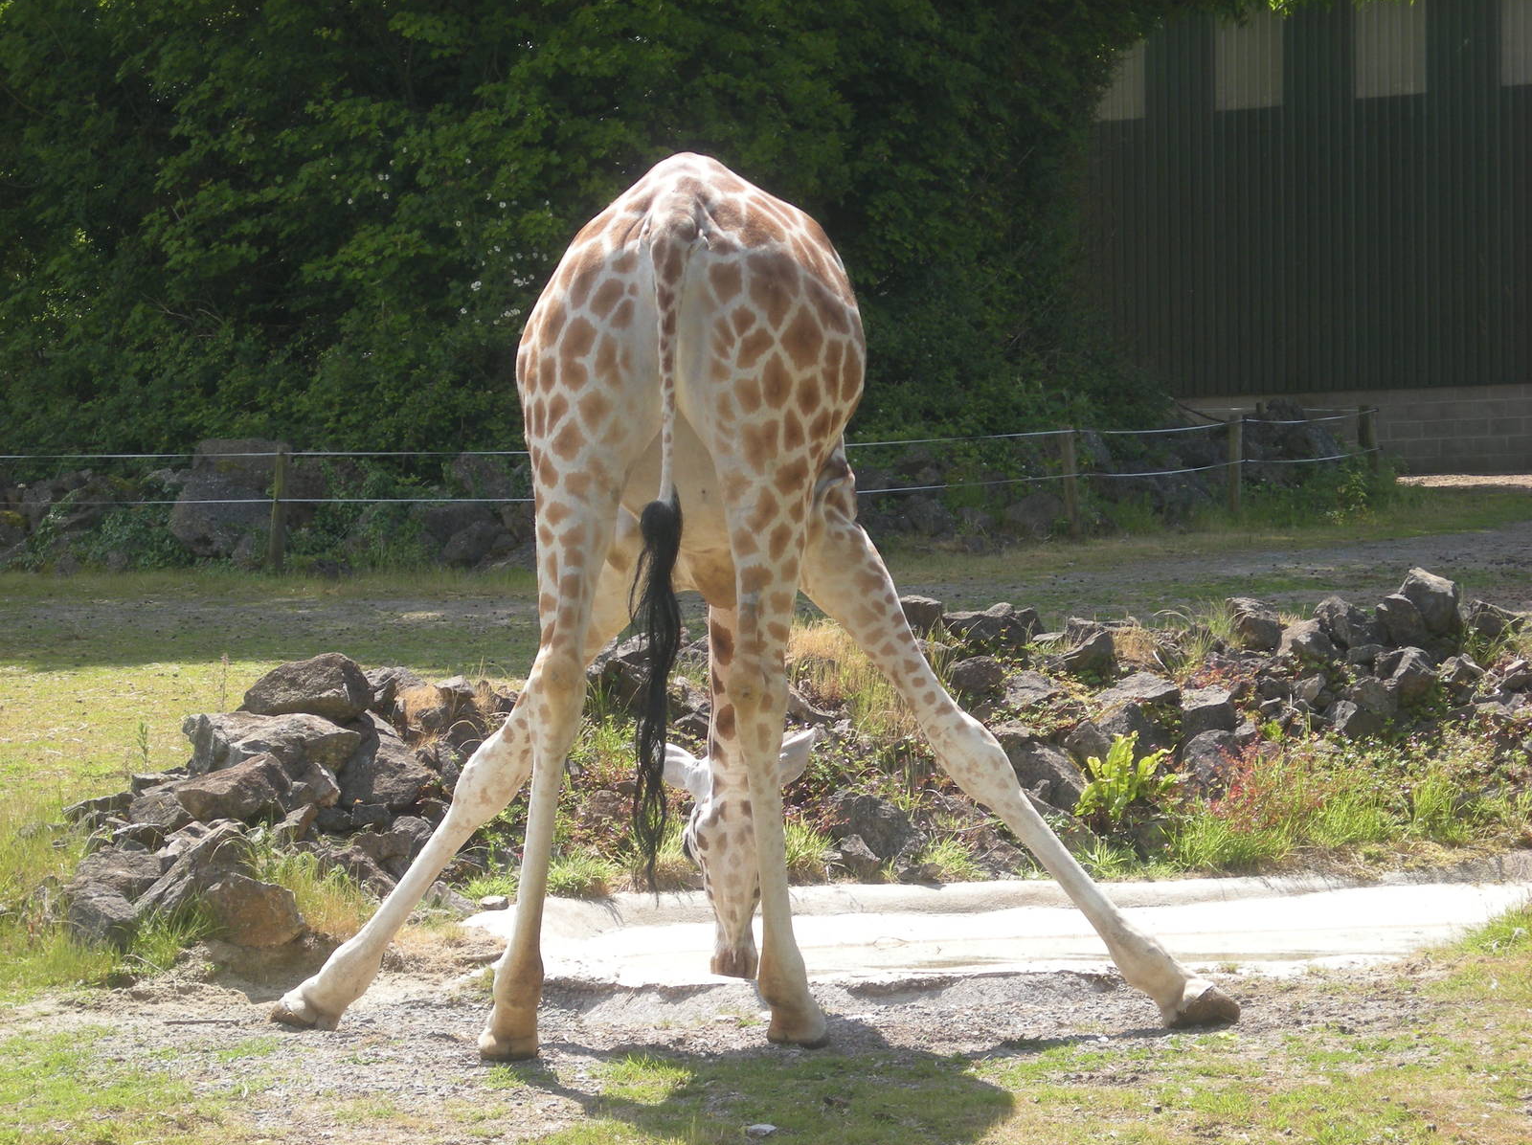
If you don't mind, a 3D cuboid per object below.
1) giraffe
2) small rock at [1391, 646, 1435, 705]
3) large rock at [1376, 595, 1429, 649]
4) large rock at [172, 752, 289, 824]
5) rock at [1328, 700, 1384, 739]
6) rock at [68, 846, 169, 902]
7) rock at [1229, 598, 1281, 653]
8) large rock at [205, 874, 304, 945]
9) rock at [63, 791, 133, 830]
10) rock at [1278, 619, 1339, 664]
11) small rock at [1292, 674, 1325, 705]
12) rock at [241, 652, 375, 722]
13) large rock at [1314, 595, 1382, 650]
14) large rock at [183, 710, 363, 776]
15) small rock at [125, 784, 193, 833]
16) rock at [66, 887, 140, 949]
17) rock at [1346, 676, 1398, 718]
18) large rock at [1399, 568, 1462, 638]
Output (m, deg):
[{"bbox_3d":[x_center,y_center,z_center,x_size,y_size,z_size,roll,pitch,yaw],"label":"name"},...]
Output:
[{"bbox_3d":[-0.040,0.070,13.100,2.650,2.420,2.500,0,-1,6],"label":"giraffe"},{"bbox_3d":[2.603,0.414,18.700,0.192,0.226,0.200,0,-1,0],"label":"small rock"},{"bbox_3d":[2.998,0.234,21.900,0.248,0.259,0.210,0,-1,0],"label":"large rock"},{"bbox_3d":[-1.865,0.751,16.200,0.403,0.245,0.310,0,-1,0],"label":"large rock"},{"bbox_3d":[2.588,0.646,20.400,0.252,0.173,0.200,0,0,0],"label":"rock"},{"bbox_3d":[-2.204,1.025,15.800,0.342,0.191,0.280,0,-1,0],"label":"rock"},{"bbox_3d":[2.020,0.215,19.200,0.227,0.227,0.230,0,-1,0],"label":"rock"},{"bbox_3d":[-1.683,1.113,15.300,0.335,0.236,0.270,0,-1,0],"label":"large rock"},{"bbox_3d":[-2.573,0.917,17.900,0.272,0.152,0.220,0,0,0],"label":"rock"},{"bbox_3d":[2.219,0.284,19.000,0.244,0.181,0.220,0,-1,0],"label":"rock"},{"bbox_3d":[2.418,0.520,20.700,0.149,0.139,0.130,0,0,0],"label":"small rock"},{"bbox_3d":[-1.798,0.450,18.200,0.506,0.267,0.380,0,0,0],"label":"rock"},{"bbox_3d":[2.754,0.238,22.000,0.334,0.255,0.270,0,-1,0],"label":"large rock"},{"bbox_3d":[-1.772,0.622,16.700,0.645,0.248,0.460,0,-1,0],"label":"large rock"},{"bbox_3d":[-2.281,0.886,17.500,0.257,0.180,0.220,0,-1,0],"label":"small rock"},{"bbox_3d":[-2.369,1.233,16.600,0.261,0.222,0.230,0,0,0],"label":"rock"},{"bbox_3d":[2.687,0.552,20.600,0.233,0.186,0.200,0,0,0],"label":"rock"},{"bbox_3d":[3.188,0.146,22.300,0.304,0.333,0.260,0,-1,0],"label":"large rock"}]

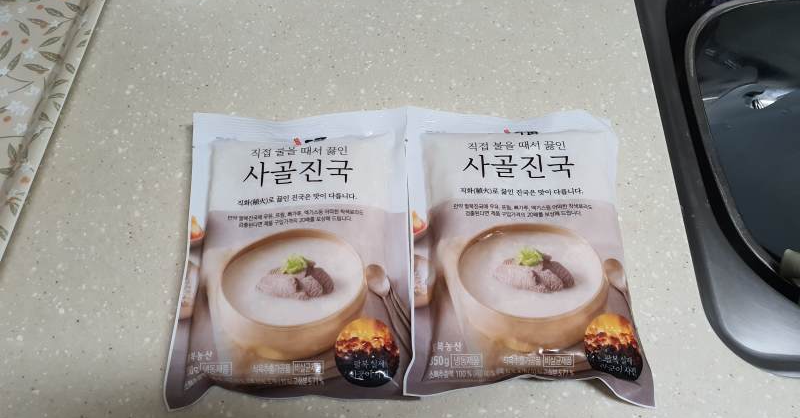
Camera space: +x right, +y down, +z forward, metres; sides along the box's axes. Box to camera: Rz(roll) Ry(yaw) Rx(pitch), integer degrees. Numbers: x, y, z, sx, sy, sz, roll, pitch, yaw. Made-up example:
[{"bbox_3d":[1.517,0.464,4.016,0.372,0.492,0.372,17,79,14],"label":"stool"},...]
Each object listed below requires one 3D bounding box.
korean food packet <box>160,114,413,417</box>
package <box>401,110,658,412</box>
[{"bbox_3d":[-0.075,0.021,0.430,0.170,0.028,0.226,-2,65,-1],"label":"korean food packet"},{"bbox_3d":[0.087,0.019,0.430,0.163,0.028,0.229,0,65,0],"label":"package"}]

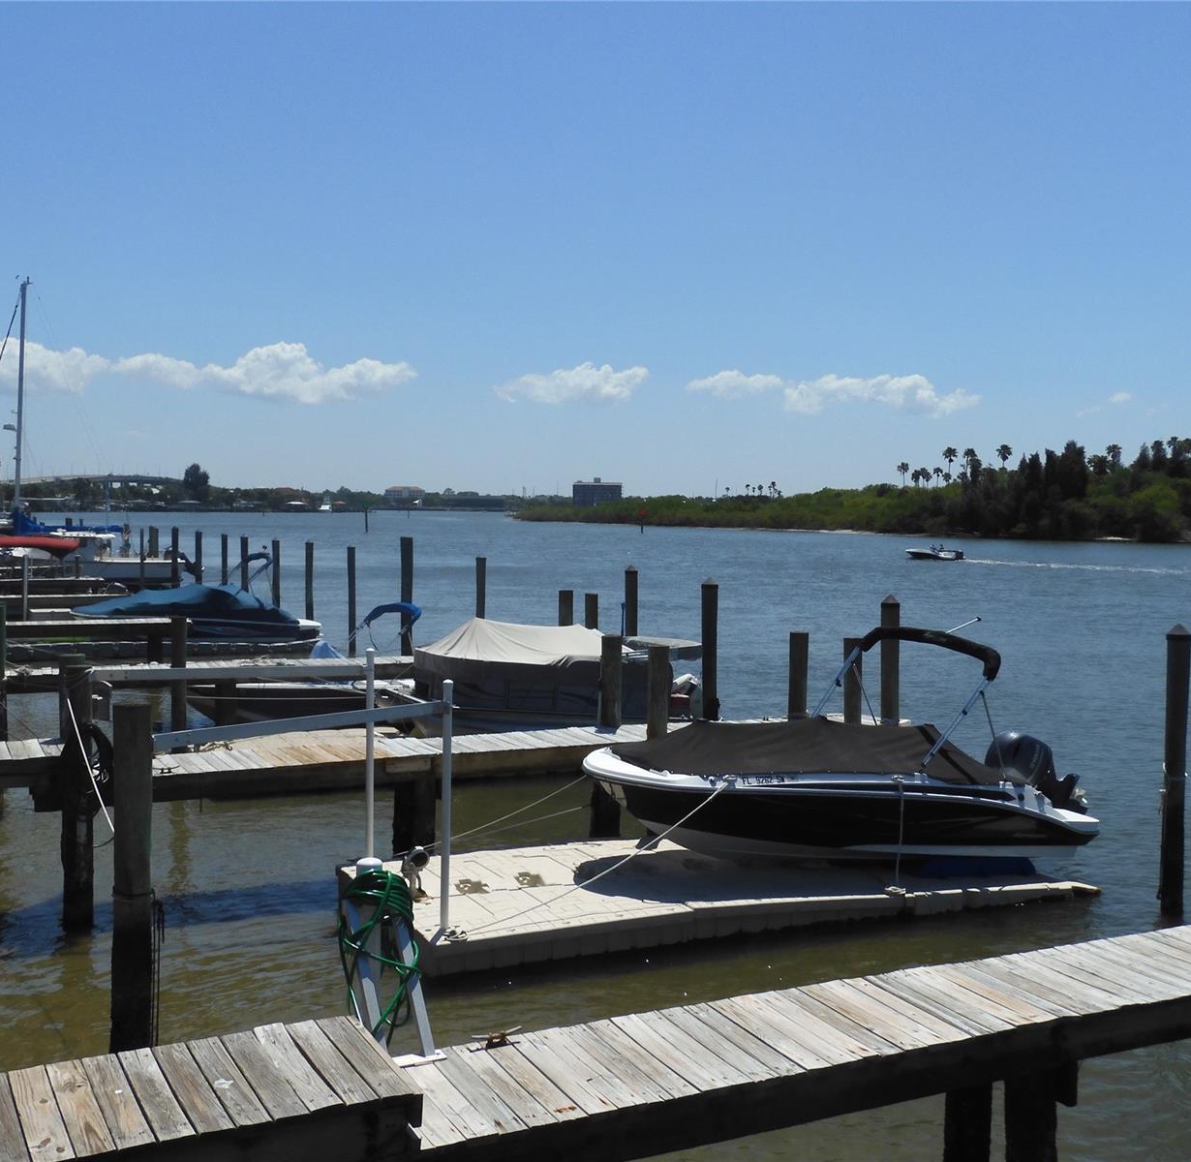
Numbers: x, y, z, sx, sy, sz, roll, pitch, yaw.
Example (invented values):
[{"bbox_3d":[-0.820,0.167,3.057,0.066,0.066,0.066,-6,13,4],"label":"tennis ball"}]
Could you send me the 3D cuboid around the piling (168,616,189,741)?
[{"bbox_3d":[-6.441,1.670,20.785,0.240,2.240,0.240,1,3,0],"label":"piling"}]

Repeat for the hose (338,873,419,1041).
[{"bbox_3d":[-1.088,1.887,6.764,0.360,0.830,0.340,-1,3,-25],"label":"hose"}]

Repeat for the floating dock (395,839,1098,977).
[{"bbox_3d":[1.339,3.153,14.091,7.105,0.386,2.791,0,3,-21],"label":"floating dock"}]

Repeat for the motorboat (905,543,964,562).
[{"bbox_3d":[27.946,-2.341,110.517,2.100,1.650,5.600,-1,4,-33],"label":"motorboat"}]

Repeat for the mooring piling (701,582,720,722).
[{"bbox_3d":[1.759,1.444,20.513,0.254,2.966,0.254,0,3,0],"label":"mooring piling"}]

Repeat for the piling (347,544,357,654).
[{"bbox_3d":[-6.438,0.603,35.613,0.213,2.973,0.213,-1,3,-23],"label":"piling"}]

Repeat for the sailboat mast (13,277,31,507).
[{"bbox_3d":[-27.670,-8.315,64.712,0.250,12.270,0.200,1,3,-25],"label":"sailboat mast"}]

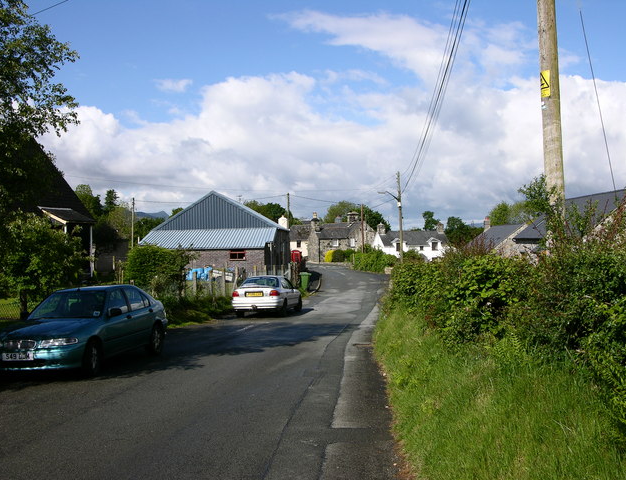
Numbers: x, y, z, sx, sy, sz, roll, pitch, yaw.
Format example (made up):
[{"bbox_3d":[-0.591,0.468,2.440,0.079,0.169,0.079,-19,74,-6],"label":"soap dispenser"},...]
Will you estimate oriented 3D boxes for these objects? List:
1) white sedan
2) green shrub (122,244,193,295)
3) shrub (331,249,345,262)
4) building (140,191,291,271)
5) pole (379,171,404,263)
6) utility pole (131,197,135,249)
[{"bbox_3d":[-1.553,2.032,24.017,1.750,1.420,4.480,-2,-3,11],"label":"white sedan"},{"bbox_3d":[-5.693,1.242,24.000,2.700,2.300,2.400,-1,-2,-10],"label":"green shrub"},{"bbox_3d":[3.536,2.176,88.000,2.000,1.950,1.900,-2,-2,0],"label":"shrub"},{"bbox_3d":[-6.570,-0.180,43.700,8.800,6.400,9.400,-2,-2,9],"label":"building"},{"bbox_3d":[6.050,-1.352,50.000,1.800,7.900,0.350,-2,-2,0],"label":"pole"},{"bbox_3d":[-18.030,-0.151,65.000,0.280,8.100,0.280,-2,-2,0],"label":"utility pole"}]

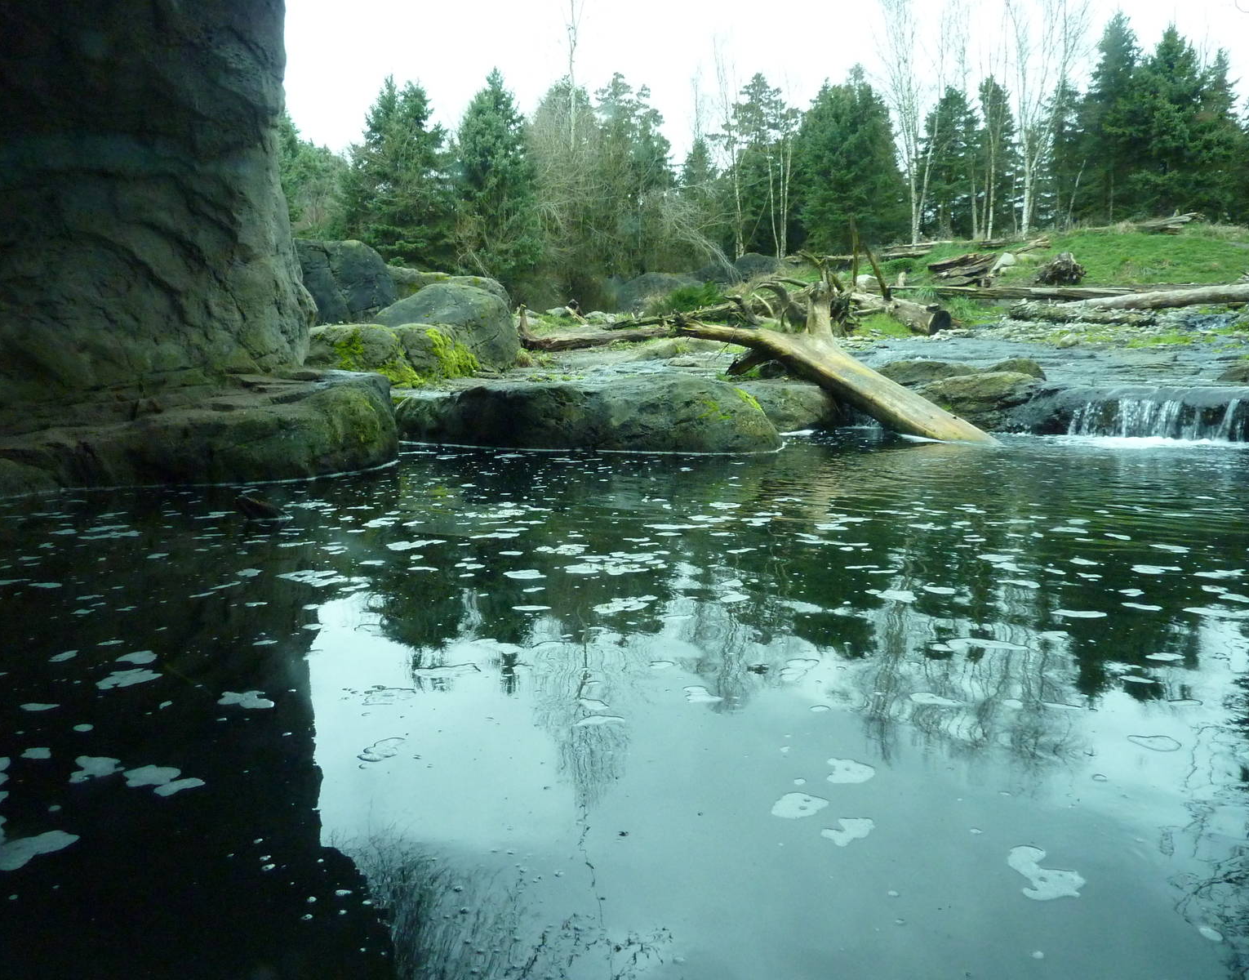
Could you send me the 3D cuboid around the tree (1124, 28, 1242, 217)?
[{"bbox_3d":[22.727,-14.596,38.412,4.819,7.965,4.819,4,9,29],"label":"tree"}]

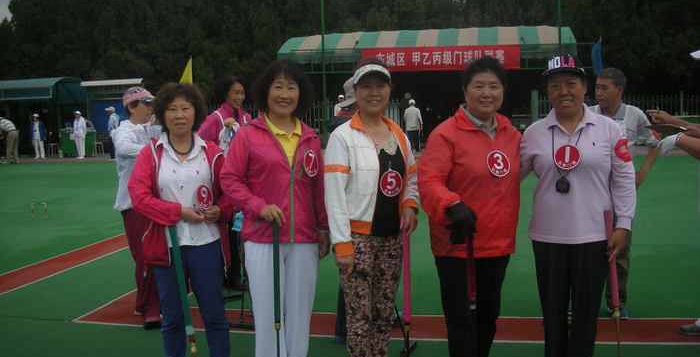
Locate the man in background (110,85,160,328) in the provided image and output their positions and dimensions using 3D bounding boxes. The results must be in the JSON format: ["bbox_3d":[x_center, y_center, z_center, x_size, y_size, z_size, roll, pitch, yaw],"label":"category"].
[{"bbox_3d":[-1.388,0.175,4.824,0.380,1.580,0.450,-1,5,12],"label":"man in background"}]

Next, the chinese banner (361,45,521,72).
[{"bbox_3d":[3.086,-4.059,24.000,5.450,0.820,0.100,0,6,12],"label":"chinese banner"}]

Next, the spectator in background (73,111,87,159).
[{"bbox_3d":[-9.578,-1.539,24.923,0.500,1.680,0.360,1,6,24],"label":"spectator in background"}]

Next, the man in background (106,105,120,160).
[{"bbox_3d":[-7.876,-1.501,23.421,0.320,1.716,0.460,-2,5,0],"label":"man in background"}]

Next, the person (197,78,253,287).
[{"bbox_3d":[-0.960,0.035,5.474,0.360,1.648,0.470,3,7,41],"label":"person"}]

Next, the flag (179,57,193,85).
[{"bbox_3d":[-5.561,-3.560,24.000,0.500,1.150,0.120,-1,5,6],"label":"flag"}]

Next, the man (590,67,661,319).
[{"bbox_3d":[1.725,0.096,4.650,0.560,1.650,0.360,0,6,15],"label":"man"}]

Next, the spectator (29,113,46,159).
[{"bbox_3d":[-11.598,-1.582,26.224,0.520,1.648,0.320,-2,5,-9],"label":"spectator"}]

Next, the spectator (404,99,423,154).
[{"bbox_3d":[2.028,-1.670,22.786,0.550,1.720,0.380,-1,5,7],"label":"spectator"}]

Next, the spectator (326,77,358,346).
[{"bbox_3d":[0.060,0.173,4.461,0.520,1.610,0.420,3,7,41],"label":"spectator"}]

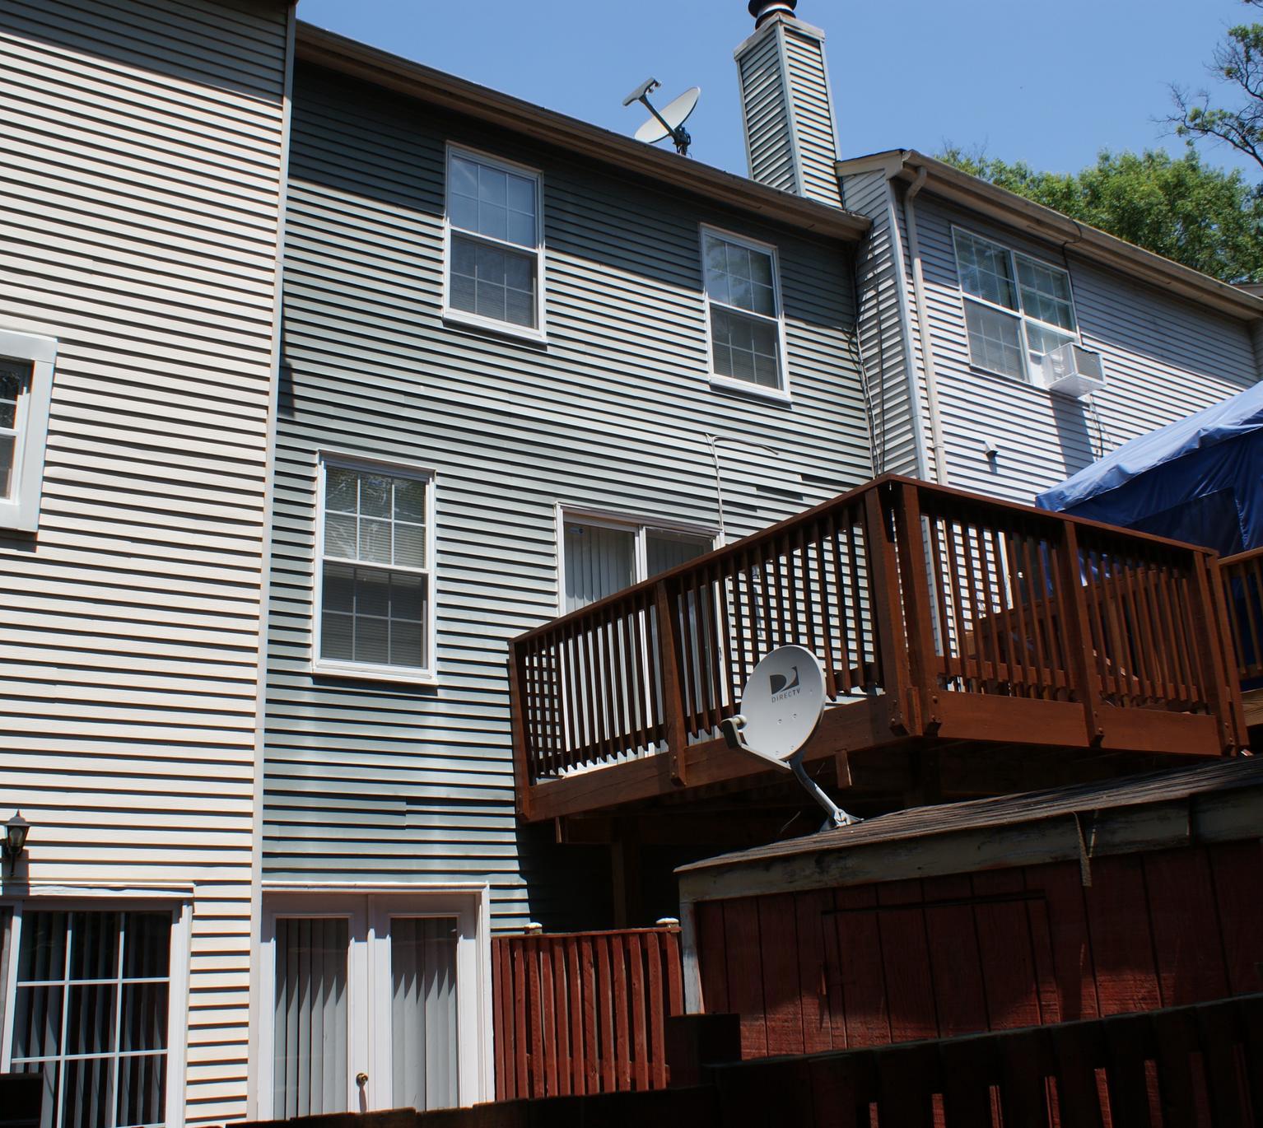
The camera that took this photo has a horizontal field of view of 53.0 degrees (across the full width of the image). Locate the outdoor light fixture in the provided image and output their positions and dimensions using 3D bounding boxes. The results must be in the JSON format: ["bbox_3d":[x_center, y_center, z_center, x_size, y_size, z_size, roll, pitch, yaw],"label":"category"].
[{"bbox_3d":[-3.181,1.438,6.546,0.140,0.350,0.190,8,-20,-32],"label":"outdoor light fixture"}]

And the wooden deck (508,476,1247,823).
[{"bbox_3d":[1.459,0.852,8.409,2.962,1.282,3.797,8,-20,-32],"label":"wooden deck"}]

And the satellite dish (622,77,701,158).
[{"bbox_3d":[0.292,-4.184,11.936,0.790,0.700,0.620,-19,-23,41],"label":"satellite dish"}]

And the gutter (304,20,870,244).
[{"bbox_3d":[-0.112,-3.666,11.108,5.907,0.168,0.178,8,-20,-32],"label":"gutter"}]

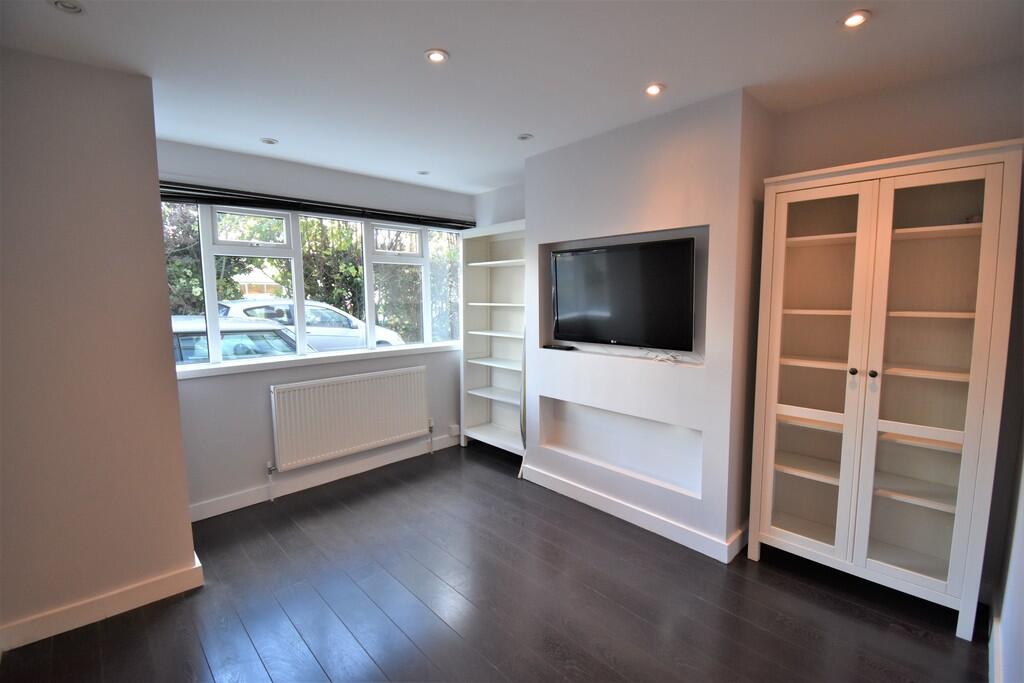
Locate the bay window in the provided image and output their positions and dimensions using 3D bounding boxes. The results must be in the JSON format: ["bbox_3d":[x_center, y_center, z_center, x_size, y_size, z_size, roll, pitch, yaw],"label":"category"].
[{"bbox_3d":[-1.324,-0.422,3.398,2.420,1.100,0.140,-6,8,-43],"label":"bay window"}]

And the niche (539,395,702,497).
[{"bbox_3d":[0.686,0.629,2.815,0.180,0.390,1.215,-6,8,-43],"label":"niche"}]

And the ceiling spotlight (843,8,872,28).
[{"bbox_3d":[1.211,-1.123,1.504,0.098,0.040,0.098,-6,8,-43],"label":"ceiling spotlight"}]

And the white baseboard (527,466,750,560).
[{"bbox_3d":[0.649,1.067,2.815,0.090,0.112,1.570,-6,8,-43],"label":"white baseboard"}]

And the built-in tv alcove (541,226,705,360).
[{"bbox_3d":[0.698,-0.283,2.744,0.250,0.747,1.207,-6,8,-43],"label":"built-in tv alcove"}]

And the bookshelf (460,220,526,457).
[{"bbox_3d":[-0.032,0.056,3.767,0.370,1.970,0.900,-6,8,-43],"label":"bookshelf"}]

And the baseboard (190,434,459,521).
[{"bbox_3d":[-1.270,1.026,3.476,2.300,0.110,0.030,-6,8,-43],"label":"baseboard"}]

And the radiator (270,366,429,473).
[{"bbox_3d":[-1.219,0.564,3.393,1.210,0.595,0.110,-6,8,-43],"label":"radiator"}]

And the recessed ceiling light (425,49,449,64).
[{"bbox_3d":[-0.305,-1.152,1.738,0.098,0.030,0.098,-1,6,0],"label":"recessed ceiling light"}]

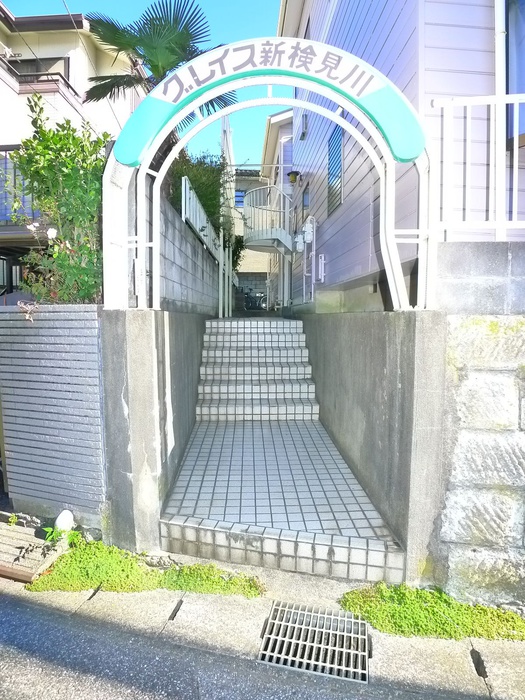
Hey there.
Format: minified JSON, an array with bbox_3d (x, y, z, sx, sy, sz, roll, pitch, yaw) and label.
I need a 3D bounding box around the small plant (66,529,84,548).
[{"bbox_3d":[-1.210,1.222,3.140,0.100,0.100,0.095,0,4,-2],"label":"small plant"}]

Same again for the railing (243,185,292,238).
[{"bbox_3d":[0.100,-3.260,12.000,1.200,1.200,1.500,0,4,-2],"label":"railing"}]

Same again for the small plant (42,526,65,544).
[{"bbox_3d":[-1.375,1.222,3.190,0.120,0.090,0.105,0,4,-2],"label":"small plant"}]

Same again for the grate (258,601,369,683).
[{"bbox_3d":[0.253,1.392,2.313,0.490,0.045,0.410,1,8,13],"label":"grate"}]

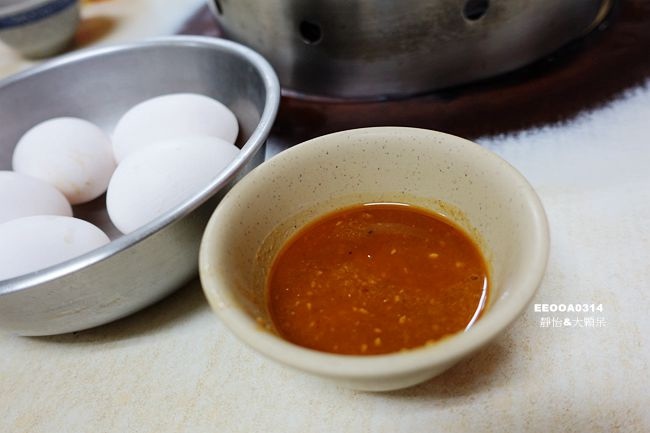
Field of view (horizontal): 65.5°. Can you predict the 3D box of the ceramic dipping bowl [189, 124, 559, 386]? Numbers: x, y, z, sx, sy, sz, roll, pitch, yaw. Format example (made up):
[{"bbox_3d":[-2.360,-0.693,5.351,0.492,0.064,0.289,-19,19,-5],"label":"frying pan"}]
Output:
[{"bbox_3d":[0.017,0.021,0.175,0.105,0.053,0.105,-6,42,5],"label":"ceramic dipping bowl"}]

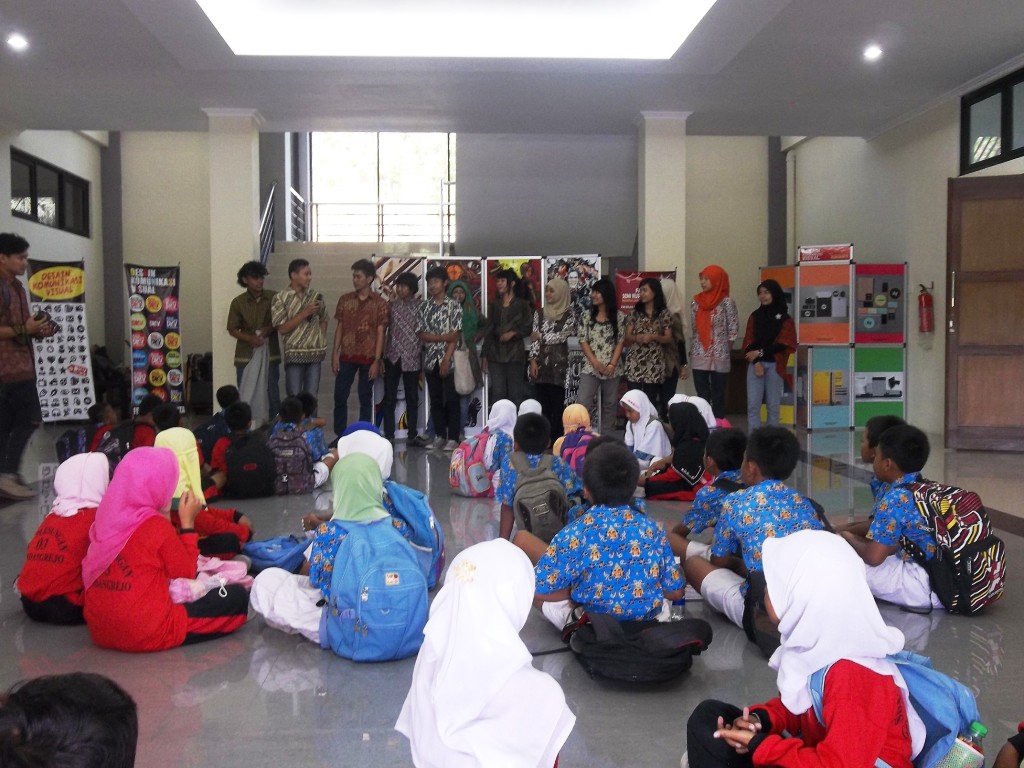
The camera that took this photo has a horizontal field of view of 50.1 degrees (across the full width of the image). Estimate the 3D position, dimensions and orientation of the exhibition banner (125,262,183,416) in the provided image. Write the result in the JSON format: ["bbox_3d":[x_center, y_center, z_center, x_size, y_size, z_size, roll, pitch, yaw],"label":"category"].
[{"bbox_3d":[-3.751,-0.457,11.500,0.600,1.600,0.040,-1,-3,-13],"label":"exhibition banner"}]

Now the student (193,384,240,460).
[{"bbox_3d":[-2.262,0.339,8.350,0.500,0.650,0.600,1,2,23],"label":"student"}]

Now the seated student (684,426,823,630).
[{"bbox_3d":[0.873,0.474,3.880,0.480,0.670,0.540,-1,2,-25],"label":"seated student"}]

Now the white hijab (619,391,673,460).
[{"bbox_3d":[0.933,0.283,7.650,0.340,0.500,0.340,-1,2,-22],"label":"white hijab"}]

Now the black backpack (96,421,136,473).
[{"bbox_3d":[-2.597,0.436,7.170,0.300,0.420,0.200,1,3,34],"label":"black backpack"}]

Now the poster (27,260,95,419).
[{"bbox_3d":[-4.463,-0.422,10.892,0.040,1.620,0.600,-11,-6,42],"label":"poster"}]

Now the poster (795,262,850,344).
[{"bbox_3d":[3.344,-0.864,11.750,0.600,0.870,0.030,1,2,23],"label":"poster"}]

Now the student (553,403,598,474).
[{"bbox_3d":[0.426,0.407,7.118,0.460,0.570,0.520,0,2,-2],"label":"student"}]

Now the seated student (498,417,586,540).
[{"bbox_3d":[0.130,0.440,5.598,0.500,0.610,0.600,0,2,3],"label":"seated student"}]

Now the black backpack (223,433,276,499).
[{"bbox_3d":[-1.662,0.502,6.930,0.320,0.420,0.200,-1,2,-23],"label":"black backpack"}]

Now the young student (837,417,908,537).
[{"bbox_3d":[1.459,0.451,4.418,0.570,0.660,0.450,1,2,26],"label":"young student"}]

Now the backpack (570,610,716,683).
[{"bbox_3d":[0.376,0.754,3.280,0.410,0.160,0.380,0,2,0],"label":"backpack"}]

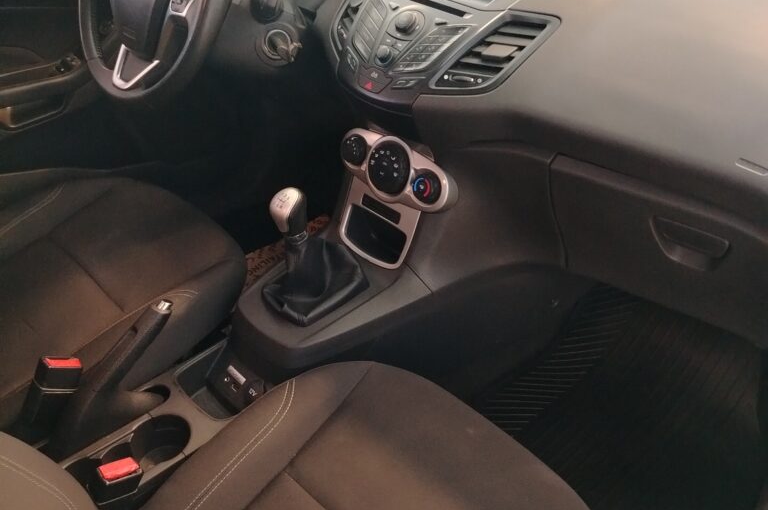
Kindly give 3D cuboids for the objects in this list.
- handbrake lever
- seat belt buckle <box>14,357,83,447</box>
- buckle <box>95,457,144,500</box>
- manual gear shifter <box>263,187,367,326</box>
[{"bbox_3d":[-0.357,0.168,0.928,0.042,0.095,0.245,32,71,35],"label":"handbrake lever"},{"bbox_3d":[-0.435,0.188,0.923,0.028,0.110,0.048,32,12,35],"label":"seat belt buckle"},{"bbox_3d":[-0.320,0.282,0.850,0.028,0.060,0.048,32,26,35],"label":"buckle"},{"bbox_3d":[-0.104,-0.025,1.019,0.135,0.190,0.115,-31,47,-33],"label":"manual gear shifter"}]

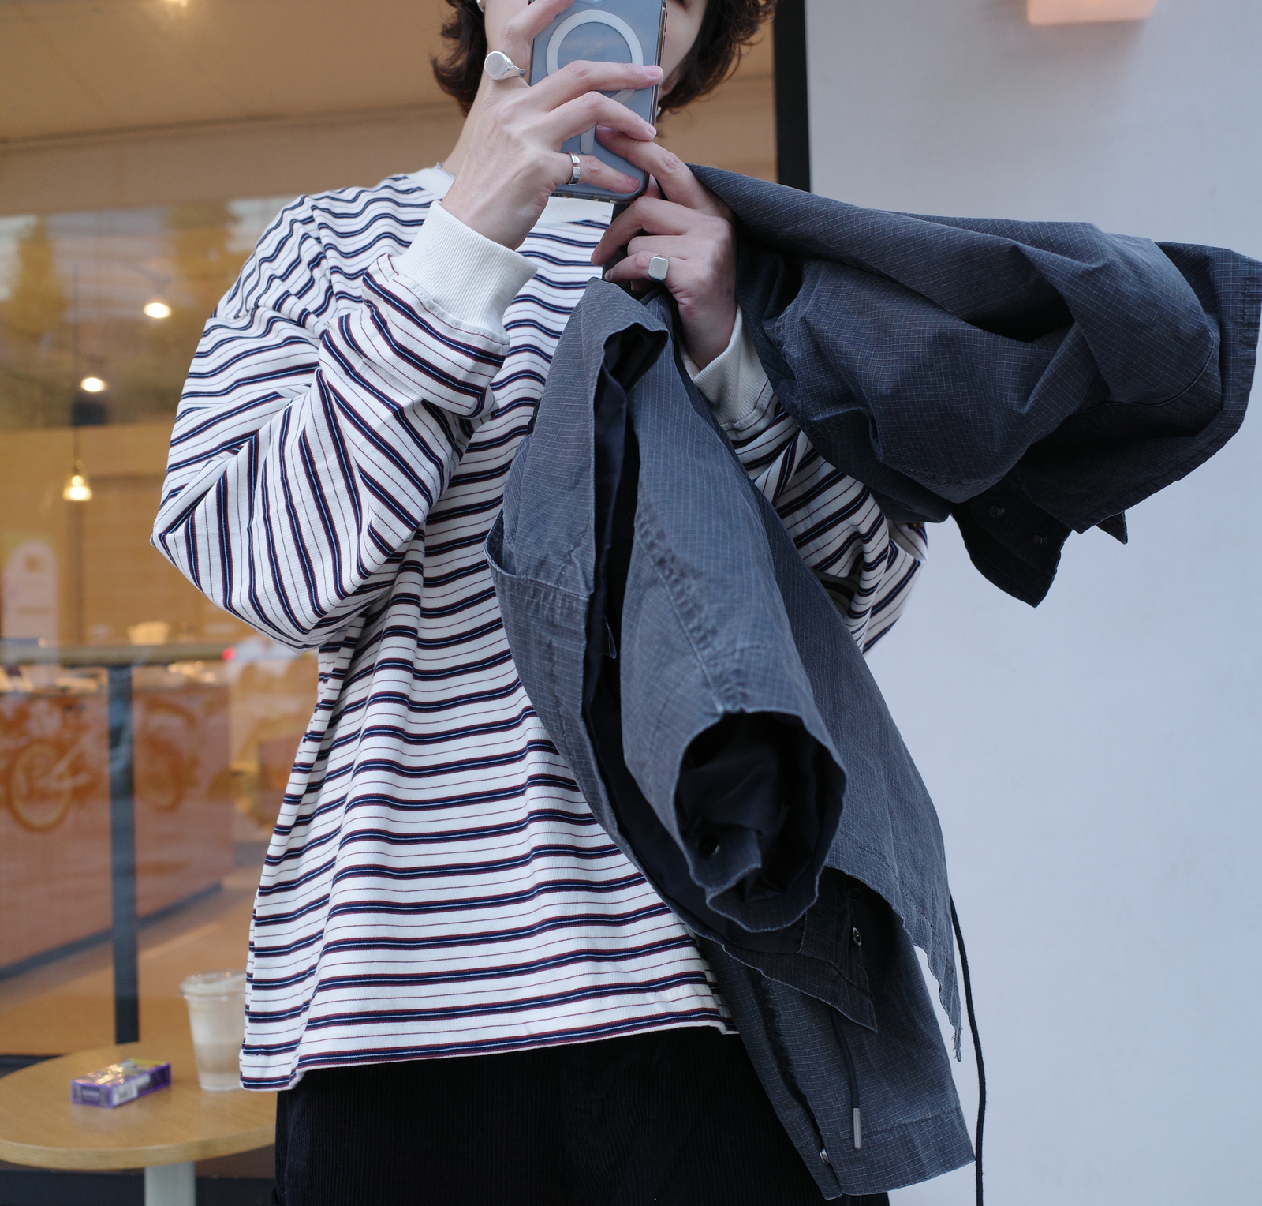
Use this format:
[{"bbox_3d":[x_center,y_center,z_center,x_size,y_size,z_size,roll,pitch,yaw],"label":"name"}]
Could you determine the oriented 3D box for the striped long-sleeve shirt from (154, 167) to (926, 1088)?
[{"bbox_3d":[-0.055,0.013,1.050,0.550,0.665,0.360,-1,-1,-16],"label":"striped long-sleeve shirt"}]

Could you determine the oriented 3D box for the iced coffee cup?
[{"bbox_3d":[-0.450,0.475,1.645,0.097,0.120,0.097,-1,-1,-16],"label":"iced coffee cup"}]

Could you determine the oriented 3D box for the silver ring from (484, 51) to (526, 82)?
[{"bbox_3d":[-0.071,-0.304,0.837,0.021,0.014,0.023,14,7,37],"label":"silver ring"}]

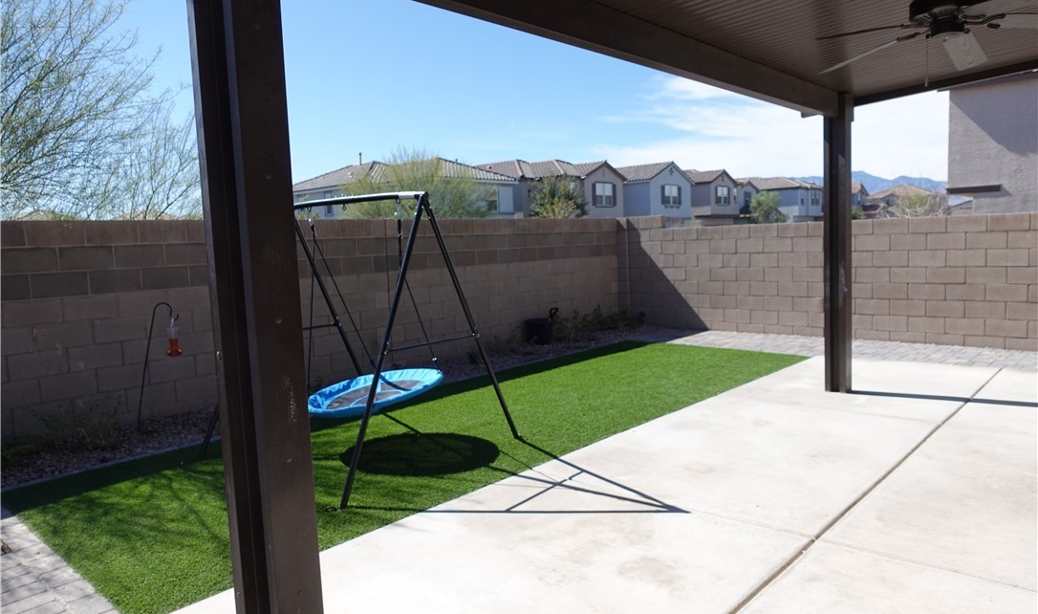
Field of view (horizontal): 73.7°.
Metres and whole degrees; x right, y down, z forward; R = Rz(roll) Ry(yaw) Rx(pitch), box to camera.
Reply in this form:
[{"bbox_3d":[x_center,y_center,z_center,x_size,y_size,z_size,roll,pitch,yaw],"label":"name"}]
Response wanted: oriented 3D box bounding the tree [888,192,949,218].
[{"bbox_3d":[13.932,-2.716,24.054,2.100,2.800,2.100,1,6,30],"label":"tree"}]

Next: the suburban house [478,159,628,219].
[{"bbox_3d":[0.015,-7.808,54.202,14.000,7.900,10.500,3,7,43],"label":"suburban house"}]

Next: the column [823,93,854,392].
[{"bbox_3d":[2.821,-0.533,6.104,0.178,2.580,0.165,3,7,43],"label":"column"}]

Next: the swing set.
[{"bbox_3d":[-1.179,0.130,4.981,1.800,1.800,1.660,2,7,38],"label":"swing set"}]

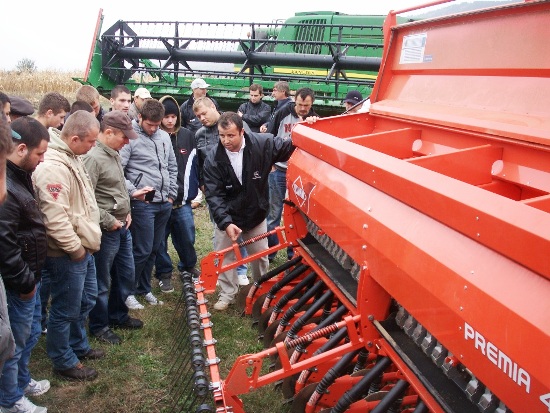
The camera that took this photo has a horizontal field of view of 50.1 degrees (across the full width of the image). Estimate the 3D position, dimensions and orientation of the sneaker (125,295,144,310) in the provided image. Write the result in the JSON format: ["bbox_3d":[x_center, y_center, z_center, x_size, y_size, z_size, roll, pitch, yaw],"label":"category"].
[{"bbox_3d":[-1.213,0.794,5.040,0.105,0.110,0.290,-10,17,-35],"label":"sneaker"}]

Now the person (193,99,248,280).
[{"bbox_3d":[-0.484,-0.100,5.323,0.540,1.710,0.480,5,15,19],"label":"person"}]

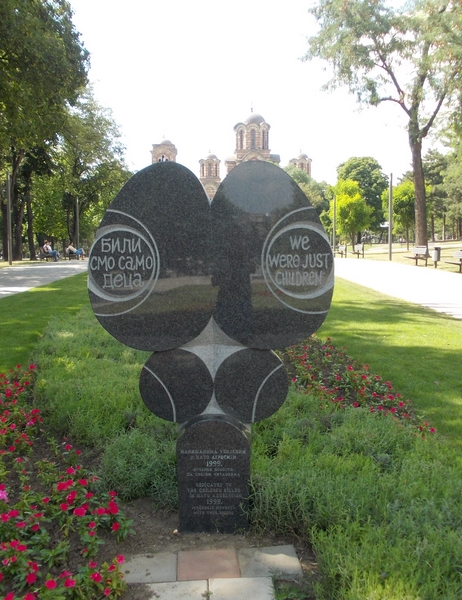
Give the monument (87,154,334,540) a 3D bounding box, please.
[{"bbox_3d":[-0.108,0.245,3.565,1.310,2.010,0.280,0,4,0],"label":"monument"}]

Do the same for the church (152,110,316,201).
[{"bbox_3d":[1.867,-40.243,228.361,62.000,54.000,42.000,0,4,-2],"label":"church"}]

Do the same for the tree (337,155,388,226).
[{"bbox_3d":[19.159,-14.607,95.000,7.800,12.900,7.800,0,4,-2],"label":"tree"}]

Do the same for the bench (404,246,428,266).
[{"bbox_3d":[8.473,-2.014,29.874,0.580,0.860,1.850,0,4,-2],"label":"bench"}]

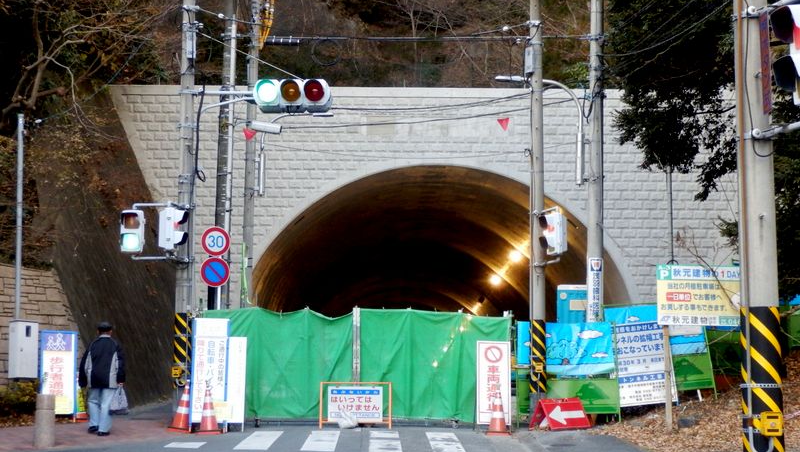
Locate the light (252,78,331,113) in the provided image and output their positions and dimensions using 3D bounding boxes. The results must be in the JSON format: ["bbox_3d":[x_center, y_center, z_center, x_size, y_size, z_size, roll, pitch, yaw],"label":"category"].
[{"bbox_3d":[-1.734,-2.087,28.200,1.230,0.440,0.400,0,2,7],"label":"light"}]

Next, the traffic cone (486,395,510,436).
[{"bbox_3d":[1.492,2.821,26.600,0.380,0.719,0.380,0,-4,0],"label":"traffic cone"}]

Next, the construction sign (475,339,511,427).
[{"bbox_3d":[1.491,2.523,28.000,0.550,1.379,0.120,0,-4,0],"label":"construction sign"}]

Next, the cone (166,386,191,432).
[{"bbox_3d":[-3.269,2.716,26.100,0.380,0.706,0.380,0,-4,0],"label":"cone"}]

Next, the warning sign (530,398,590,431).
[{"bbox_3d":[2.540,2.991,27.800,0.780,0.490,0.540,2,-4,-34],"label":"warning sign"}]

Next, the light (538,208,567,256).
[{"bbox_3d":[2.465,0.113,28.300,0.400,0.710,0.380,1,-3,-12],"label":"light"}]

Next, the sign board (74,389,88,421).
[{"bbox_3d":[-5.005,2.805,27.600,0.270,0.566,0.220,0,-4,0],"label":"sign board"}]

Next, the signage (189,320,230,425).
[{"bbox_3d":[-2.921,2.221,27.000,0.570,1.600,0.120,0,-3,-3],"label":"signage"}]

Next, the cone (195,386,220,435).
[{"bbox_3d":[-2.831,2.717,25.900,0.380,0.715,0.380,0,-4,0],"label":"cone"}]

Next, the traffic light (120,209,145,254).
[{"bbox_3d":[-4.272,0.088,28.000,0.370,0.710,0.400,0,-3,6],"label":"traffic light"}]

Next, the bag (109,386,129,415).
[{"bbox_3d":[-4.176,2.593,26.100,0.290,0.420,0.180,0,-3,0],"label":"bag"}]

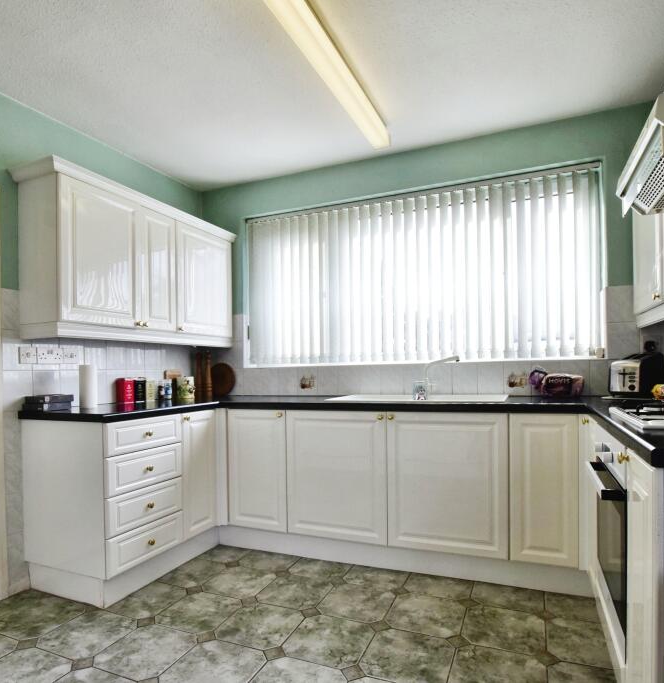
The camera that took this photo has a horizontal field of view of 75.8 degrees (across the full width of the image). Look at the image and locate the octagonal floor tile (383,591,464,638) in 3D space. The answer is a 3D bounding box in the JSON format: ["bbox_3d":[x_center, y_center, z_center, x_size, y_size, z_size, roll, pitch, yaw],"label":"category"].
[{"bbox_3d":[0.438,1.267,1.972,0.320,0.010,0.320,-3,-4,23],"label":"octagonal floor tile"}]

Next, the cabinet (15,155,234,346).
[{"bbox_3d":[-1.202,-0.418,2.774,0.343,0.872,1.497,-3,-4,22],"label":"cabinet"}]

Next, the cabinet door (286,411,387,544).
[{"bbox_3d":[0.015,0.738,2.400,0.596,0.715,0.020,-2,-3,21],"label":"cabinet door"}]

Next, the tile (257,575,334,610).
[{"bbox_3d":[-0.180,1.244,2.107,0.321,0.010,0.321,-3,-4,22],"label":"tile"}]

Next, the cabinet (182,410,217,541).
[{"bbox_3d":[-1.054,0.807,2.688,0.540,0.720,0.305,-3,-4,23],"label":"cabinet"}]

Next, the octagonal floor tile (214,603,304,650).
[{"bbox_3d":[-0.308,1.232,1.838,0.321,0.010,0.321,-3,-4,22],"label":"octagonal floor tile"}]

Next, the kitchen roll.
[{"bbox_3d":[-1.397,0.261,2.446,0.102,0.240,0.102,-1,-3,0],"label":"kitchen roll"}]

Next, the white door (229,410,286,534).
[{"bbox_3d":[-0.455,0.758,2.585,0.396,0.715,0.020,-2,-3,21],"label":"white door"}]

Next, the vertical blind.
[{"bbox_3d":[0.463,-0.442,2.976,2.436,1.165,0.090,-3,-4,22],"label":"vertical blind"}]

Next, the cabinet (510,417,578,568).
[{"bbox_3d":[1.113,0.719,2.289,0.295,0.706,0.576,-3,-4,22],"label":"cabinet"}]

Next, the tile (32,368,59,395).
[{"bbox_3d":[-1.566,0.265,2.348,0.008,0.195,0.150,-3,-4,23],"label":"tile"}]

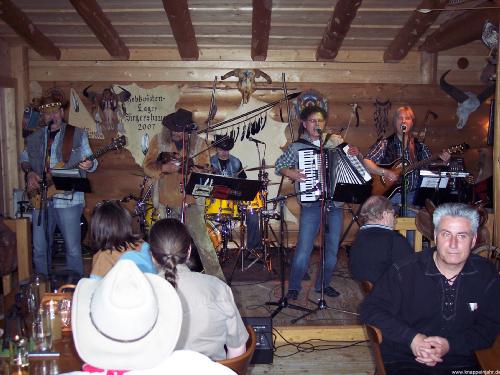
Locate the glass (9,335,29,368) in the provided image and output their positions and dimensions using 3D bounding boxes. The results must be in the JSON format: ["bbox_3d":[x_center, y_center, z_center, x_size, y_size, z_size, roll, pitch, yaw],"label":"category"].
[{"bbox_3d":[-0.870,0.609,2.131,0.070,0.115,0.070,0,5,0],"label":"glass"}]

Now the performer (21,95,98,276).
[{"bbox_3d":[-1.880,0.028,5.584,0.700,1.850,0.480,-1,5,-12],"label":"performer"}]

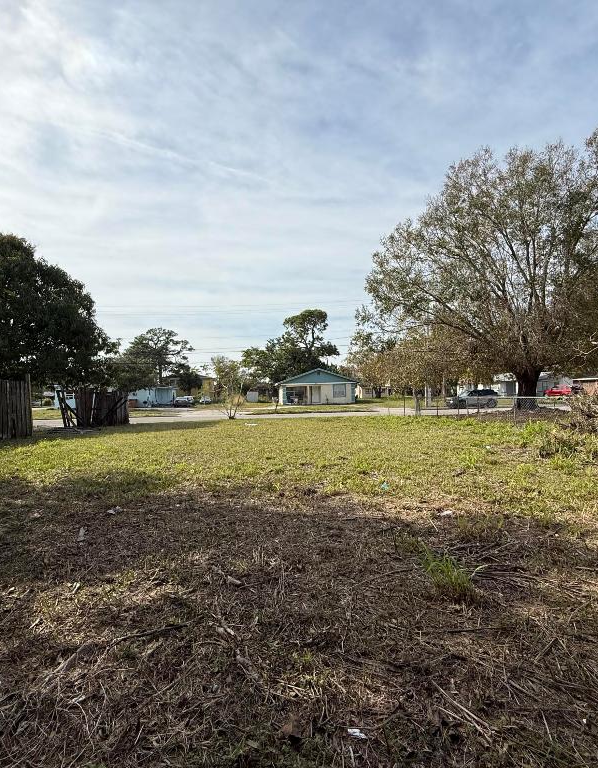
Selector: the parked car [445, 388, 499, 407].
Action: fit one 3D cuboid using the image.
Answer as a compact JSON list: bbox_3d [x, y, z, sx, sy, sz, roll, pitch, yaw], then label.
[{"bbox_3d":[15.921,1.386,38.000,4.500,1.670,1.850,-1,-1,-5],"label":"parked car"}]

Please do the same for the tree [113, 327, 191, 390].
[{"bbox_3d":[-21.934,-2.695,62.000,12.000,12.000,11.000,-1,-1,0],"label":"tree"}]

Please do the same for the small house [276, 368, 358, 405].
[{"bbox_3d":[2.155,0.368,52.500,9.400,4.150,9.500,-1,-1,-5],"label":"small house"}]

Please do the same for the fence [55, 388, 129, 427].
[{"bbox_3d":[-10.472,1.217,21.000,3.650,1.900,0.500,-1,-1,-3],"label":"fence"}]

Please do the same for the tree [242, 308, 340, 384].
[{"bbox_3d":[-1.334,-4.552,65.000,15.000,14.500,13.500,-1,-1,0],"label":"tree"}]

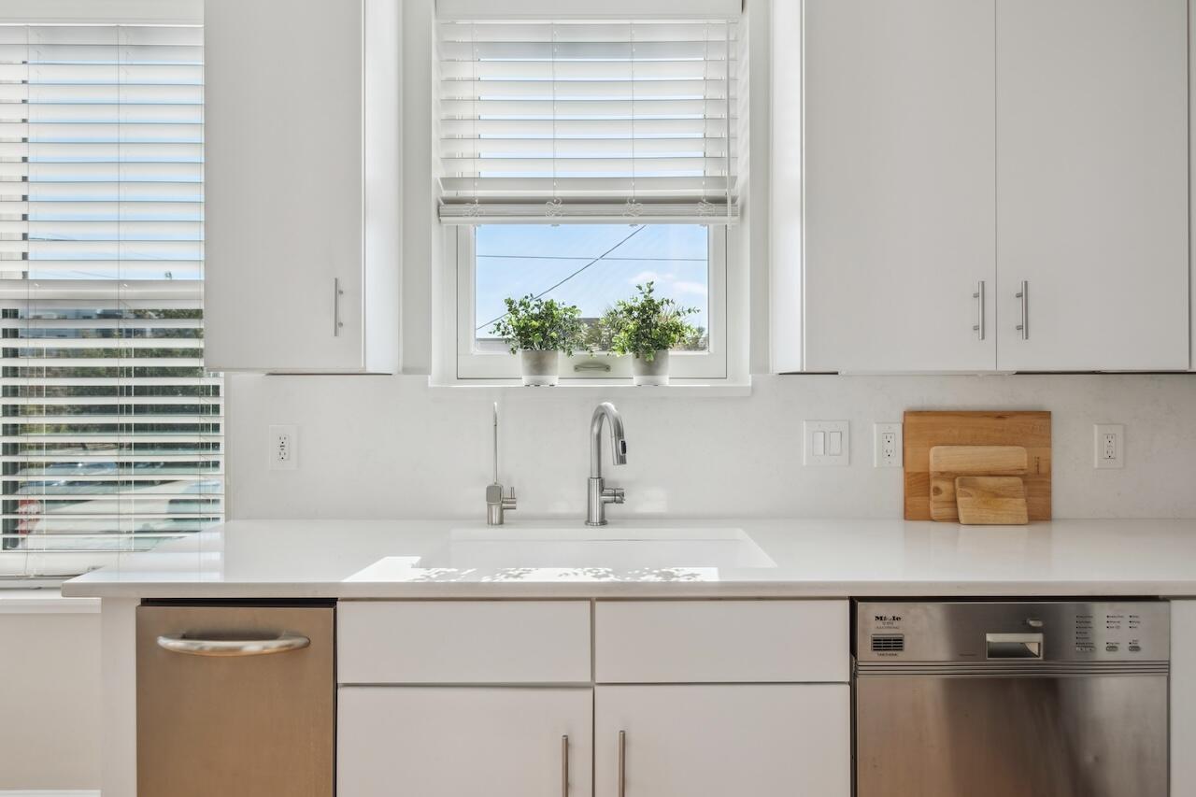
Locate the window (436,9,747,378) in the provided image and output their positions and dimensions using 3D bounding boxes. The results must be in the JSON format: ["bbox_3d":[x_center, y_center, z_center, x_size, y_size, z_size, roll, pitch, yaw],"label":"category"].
[{"bbox_3d":[-0.023,-0.588,1.900,0.865,1.090,0.100,0,1,0],"label":"window"}]

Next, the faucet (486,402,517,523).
[{"bbox_3d":[-0.249,0.169,1.685,0.077,0.320,0.145,0,1,-7],"label":"faucet"}]

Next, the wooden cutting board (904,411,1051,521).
[{"bbox_3d":[1.017,0.181,1.778,0.391,0.294,0.020,0,-2,0],"label":"wooden cutting board"}]

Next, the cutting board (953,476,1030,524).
[{"bbox_3d":[1.031,0.267,1.742,0.177,0.126,0.016,0,-12,0],"label":"cutting board"}]

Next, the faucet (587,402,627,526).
[{"bbox_3d":[0.028,0.168,1.690,0.095,0.317,0.170,0,1,-28],"label":"faucet"}]

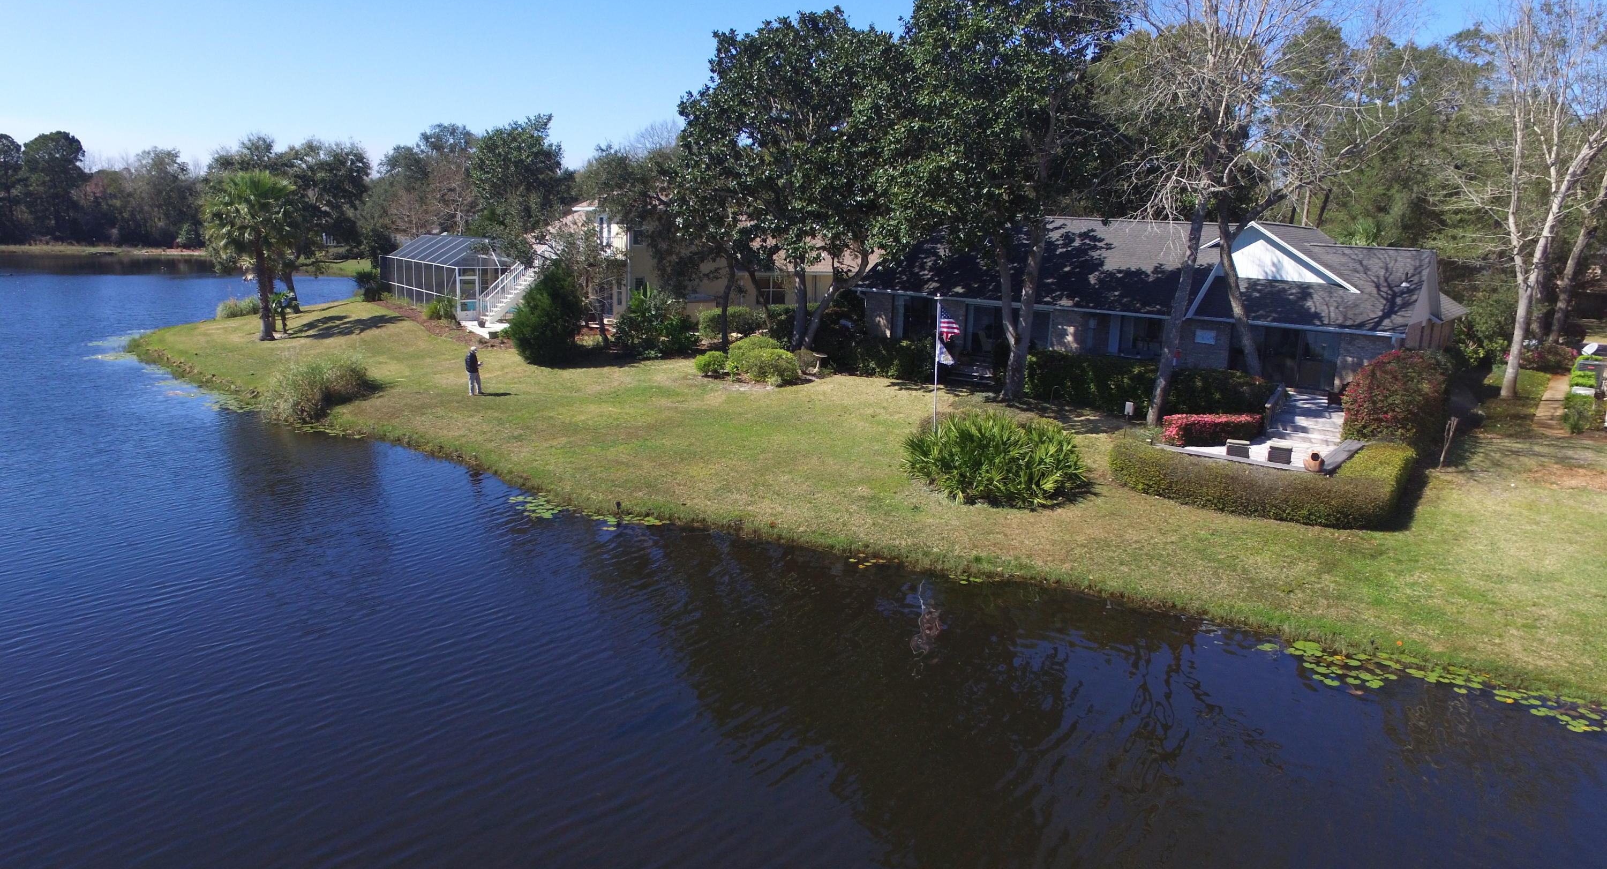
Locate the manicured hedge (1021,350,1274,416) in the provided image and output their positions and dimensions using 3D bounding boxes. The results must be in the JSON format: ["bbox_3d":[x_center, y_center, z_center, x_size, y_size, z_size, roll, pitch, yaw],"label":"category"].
[{"bbox_3d":[12.068,-1.934,33.425,9.000,1.650,2.200,11,16,36],"label":"manicured hedge"}]

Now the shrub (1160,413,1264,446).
[{"bbox_3d":[11.859,-0.096,27.077,2.900,0.850,1.100,1,13,-3],"label":"shrub"}]

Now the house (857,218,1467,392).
[{"bbox_3d":[17.202,-7.354,46.372,24.200,6.500,17.200,12,16,37],"label":"house"}]

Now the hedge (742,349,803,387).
[{"bbox_3d":[-1.136,-2.622,34.801,2.150,1.400,2.100,2,13,0],"label":"hedge"}]

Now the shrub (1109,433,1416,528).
[{"bbox_3d":[12.024,0.996,24.351,6.700,1.150,5.500,12,16,37],"label":"shrub"}]

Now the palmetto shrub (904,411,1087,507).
[{"bbox_3d":[5.137,0.488,25.106,4.600,1.950,4.300,2,13,0],"label":"palmetto shrub"}]

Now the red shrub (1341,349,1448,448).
[{"bbox_3d":[18.045,-1.110,28.338,2.850,2.950,2.900,2,13,0],"label":"red shrub"}]

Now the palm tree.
[{"bbox_3d":[-27.135,-8.678,45.712,4.000,8.200,4.000,2,13,0],"label":"palm tree"}]

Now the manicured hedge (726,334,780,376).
[{"bbox_3d":[-1.971,-3.129,36.538,2.150,1.600,2.100,2,13,0],"label":"manicured hedge"}]

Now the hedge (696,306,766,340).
[{"bbox_3d":[-3.428,-5.412,44.951,3.300,1.550,1.700,-2,13,-15],"label":"hedge"}]

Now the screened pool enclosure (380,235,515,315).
[{"bbox_3d":[-18.684,-8.942,51.407,5.400,3.800,12.000,-9,17,-39],"label":"screened pool enclosure"}]

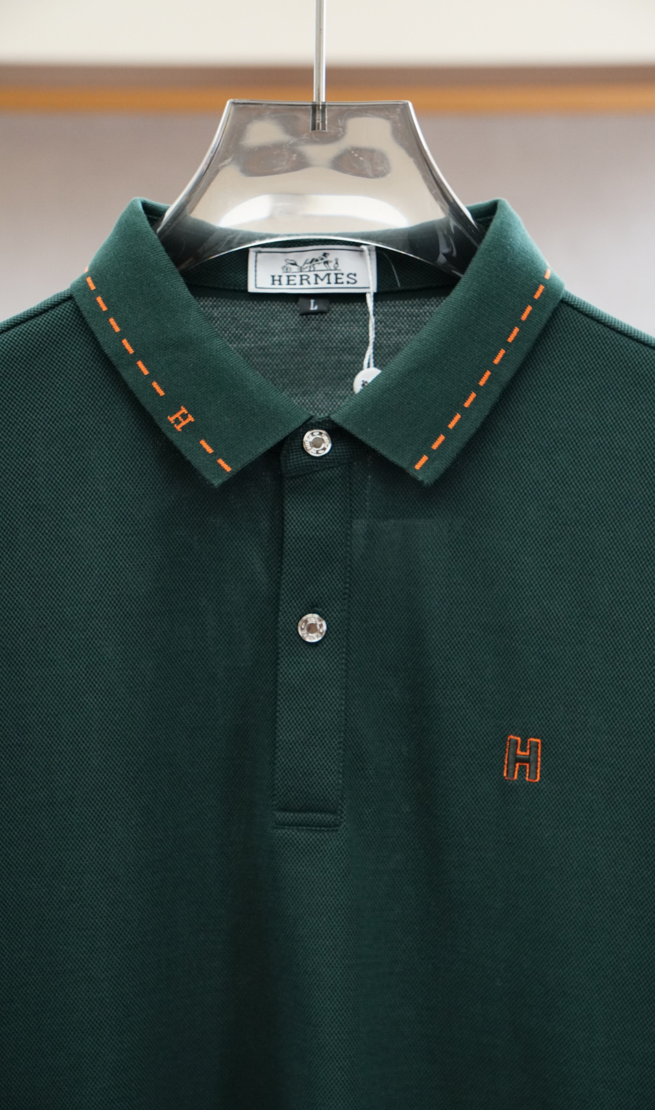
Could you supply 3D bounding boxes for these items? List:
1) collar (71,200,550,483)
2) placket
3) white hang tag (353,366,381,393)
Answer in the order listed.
[{"bbox_3d":[-0.005,-0.093,0.902,0.216,0.131,0.090,1,3,0],"label":"collar"},{"bbox_3d":[-0.007,0.029,0.872,0.031,0.172,0.014,1,-2,0],"label":"placket"},{"bbox_3d":[0.019,-0.075,0.905,0.015,0.015,0.003,1,3,0],"label":"white hang tag"}]

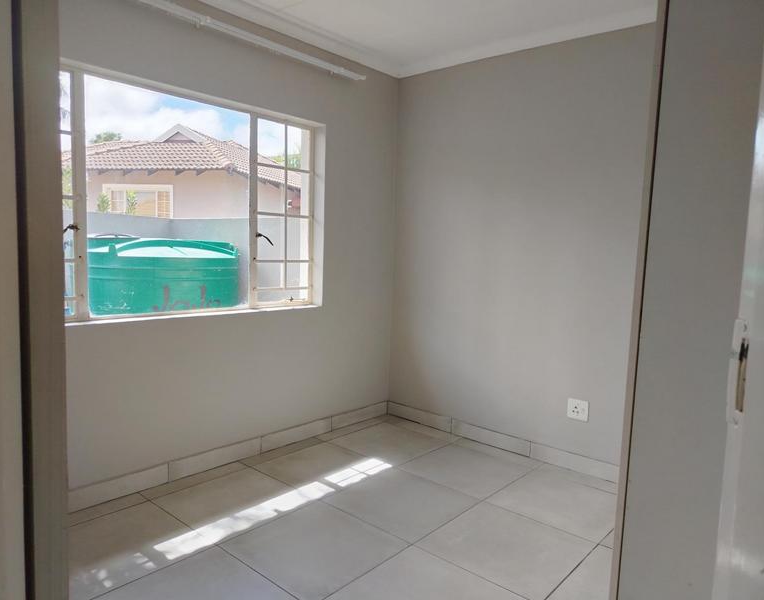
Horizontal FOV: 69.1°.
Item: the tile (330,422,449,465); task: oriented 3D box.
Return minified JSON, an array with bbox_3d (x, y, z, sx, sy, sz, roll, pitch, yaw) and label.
[{"bbox_3d":[0.048,0.962,3.712,0.596,0.012,0.596,7,7,41],"label":"tile"}]

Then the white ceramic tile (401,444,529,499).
[{"bbox_3d":[0.501,1.016,3.321,0.596,0.012,0.596,7,7,41],"label":"white ceramic tile"}]

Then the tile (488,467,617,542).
[{"bbox_3d":[0.953,1.070,2.931,0.596,0.012,0.596,7,7,41],"label":"tile"}]

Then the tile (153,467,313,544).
[{"bbox_3d":[-0.739,1.019,2.807,0.596,0.012,0.596,7,7,41],"label":"tile"}]

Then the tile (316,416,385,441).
[{"bbox_3d":[-0.199,0.928,3.972,0.113,0.012,0.668,7,7,41],"label":"tile"}]

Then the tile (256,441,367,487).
[{"bbox_3d":[-0.345,0.991,3.260,0.596,0.012,0.596,7,7,41],"label":"tile"}]

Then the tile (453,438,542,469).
[{"bbox_3d":[0.754,0.998,3.613,0.596,0.012,0.170,7,7,41],"label":"tile"}]

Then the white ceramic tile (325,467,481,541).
[{"bbox_3d":[0.107,1.044,2.869,0.596,0.012,0.596,7,7,41],"label":"white ceramic tile"}]

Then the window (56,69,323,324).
[{"bbox_3d":[-1.079,-0.514,3.032,0.090,1.182,1.860,7,7,41],"label":"window"}]

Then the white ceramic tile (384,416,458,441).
[{"bbox_3d":[0.279,0.941,4.023,0.656,0.012,0.170,7,7,41],"label":"white ceramic tile"}]

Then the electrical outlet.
[{"bbox_3d":[1.174,0.660,3.332,0.118,0.115,0.015,7,7,41],"label":"electrical outlet"}]

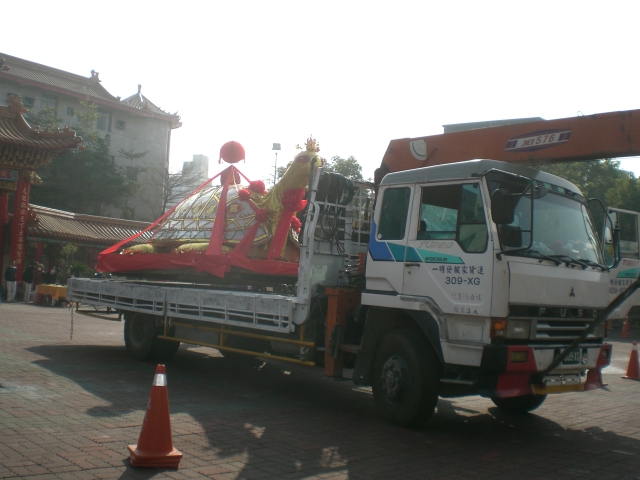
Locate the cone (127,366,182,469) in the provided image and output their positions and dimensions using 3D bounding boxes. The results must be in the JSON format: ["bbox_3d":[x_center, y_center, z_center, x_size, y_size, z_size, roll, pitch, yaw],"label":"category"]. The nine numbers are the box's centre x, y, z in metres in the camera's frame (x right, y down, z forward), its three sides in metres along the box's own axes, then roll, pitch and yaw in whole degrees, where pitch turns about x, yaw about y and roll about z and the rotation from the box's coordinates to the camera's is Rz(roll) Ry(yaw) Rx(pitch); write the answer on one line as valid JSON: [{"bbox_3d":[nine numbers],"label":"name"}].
[{"bbox_3d":[-1.237,1.366,5.544,0.370,0.755,0.370,3,-3,-3],"label":"cone"}]

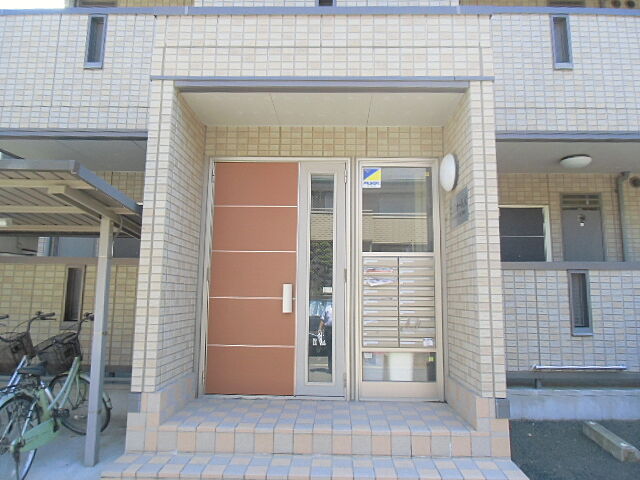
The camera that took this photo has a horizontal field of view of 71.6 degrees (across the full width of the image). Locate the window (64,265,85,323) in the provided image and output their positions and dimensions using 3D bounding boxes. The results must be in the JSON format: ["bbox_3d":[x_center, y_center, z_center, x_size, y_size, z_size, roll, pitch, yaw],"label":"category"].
[{"bbox_3d":[-2.781,0.642,5.032,0.225,0.700,0.100,1,-8,1],"label":"window"}]

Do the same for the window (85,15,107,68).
[{"bbox_3d":[-2.742,-2.423,5.455,0.230,0.700,0.100,1,-8,1],"label":"window"}]

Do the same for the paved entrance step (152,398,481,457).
[{"bbox_3d":[-0.005,1.652,3.992,2.540,0.210,0.980,1,-8,1],"label":"paved entrance step"}]

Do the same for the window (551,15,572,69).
[{"bbox_3d":[2.905,-2.370,5.342,0.220,0.700,0.100,1,-8,1],"label":"window"}]

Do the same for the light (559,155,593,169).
[{"bbox_3d":[3.345,-1.004,5.791,0.360,0.110,0.360,1,-8,1],"label":"light"}]

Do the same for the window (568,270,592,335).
[{"bbox_3d":[2.878,0.695,4.919,0.230,0.710,0.100,1,-8,1],"label":"window"}]

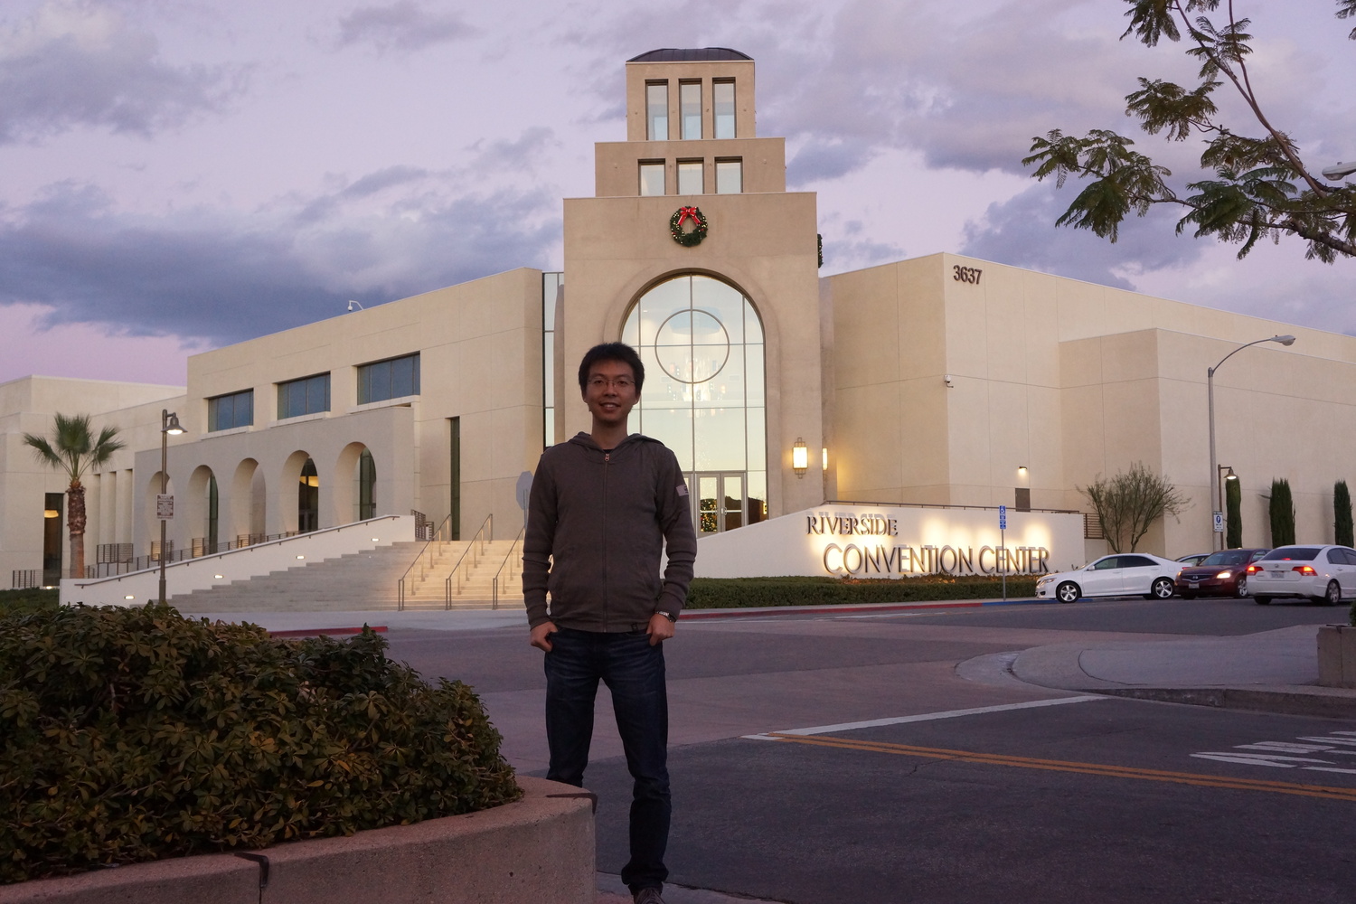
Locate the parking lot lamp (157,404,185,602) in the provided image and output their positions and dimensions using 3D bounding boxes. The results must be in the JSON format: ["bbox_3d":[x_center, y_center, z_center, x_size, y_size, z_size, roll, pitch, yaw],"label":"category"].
[{"bbox_3d":[-11.943,1.476,35.434,0.620,5.040,0.900,4,-6,-43],"label":"parking lot lamp"}]

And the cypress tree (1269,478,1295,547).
[{"bbox_3d":[26.223,3.461,65.303,1.080,4.627,1.080,3,-6,-42],"label":"cypress tree"}]

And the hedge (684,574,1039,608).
[{"bbox_3d":[5.967,4.278,46.750,18.500,0.780,2.200,3,-6,-42],"label":"hedge"}]

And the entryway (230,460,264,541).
[{"bbox_3d":[-20.913,2.751,74.900,1.000,4.875,3.692,3,-6,-42],"label":"entryway"}]

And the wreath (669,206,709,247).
[{"bbox_3d":[0.437,-8.676,58.039,1.470,1.530,0.300,-1,-5,3],"label":"wreath"}]

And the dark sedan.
[{"bbox_3d":[15.951,3.469,42.860,4.820,1.470,1.800,3,-6,-41],"label":"dark sedan"}]

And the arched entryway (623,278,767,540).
[{"bbox_3d":[0.683,-1.842,58.883,5.640,10.300,0.350,-1,-5,3],"label":"arched entryway"}]

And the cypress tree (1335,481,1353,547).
[{"bbox_3d":[30.631,3.646,69.248,0.900,4.760,0.900,3,-6,-42],"label":"cypress tree"}]

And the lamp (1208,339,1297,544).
[{"bbox_3d":[19.846,0.494,52.018,0.360,8.712,3.410,3,-6,-42],"label":"lamp"}]

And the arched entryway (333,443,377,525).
[{"bbox_3d":[-13.942,2.026,67.144,1.000,4.898,3.654,3,-6,-42],"label":"arched entryway"}]

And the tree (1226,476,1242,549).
[{"bbox_3d":[23.275,3.313,62.939,0.660,4.600,0.660,3,-6,-42],"label":"tree"}]

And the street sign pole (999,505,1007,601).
[{"bbox_3d":[9.866,3.072,45.700,0.300,2.897,0.070,3,-6,-42],"label":"street sign pole"}]

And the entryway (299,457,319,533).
[{"bbox_3d":[-17.400,2.532,72.259,0.700,4.796,2.196,3,-6,-42],"label":"entryway"}]

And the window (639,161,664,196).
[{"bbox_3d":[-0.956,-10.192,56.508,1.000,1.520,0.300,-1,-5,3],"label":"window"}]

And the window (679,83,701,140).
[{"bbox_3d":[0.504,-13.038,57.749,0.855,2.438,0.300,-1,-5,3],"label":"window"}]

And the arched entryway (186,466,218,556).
[{"bbox_3d":[-25.838,3.345,83.338,1.000,5.170,4.000,3,-6,-42],"label":"arched entryway"}]

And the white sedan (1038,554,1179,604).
[{"bbox_3d":[13.302,3.826,45.941,4.810,1.460,1.820,-1,-5,7],"label":"white sedan"}]

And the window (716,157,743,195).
[{"bbox_3d":[2.025,-10.872,59.728,1.080,1.620,0.250,-1,-5,3],"label":"window"}]

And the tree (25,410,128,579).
[{"bbox_3d":[-23.642,2.029,59.083,4.000,7.083,4.000,3,-6,-42],"label":"tree"}]

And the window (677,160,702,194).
[{"bbox_3d":[0.510,-10.846,59.798,1.080,1.620,0.250,-1,-5,3],"label":"window"}]

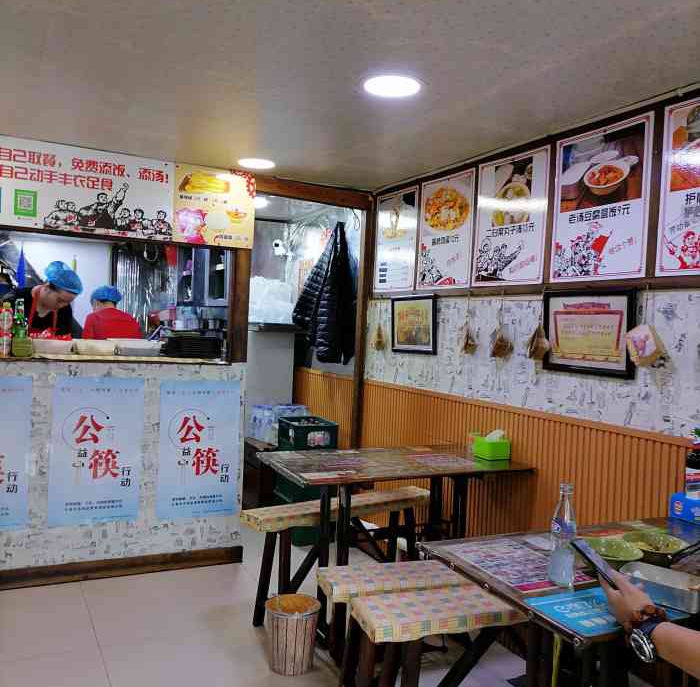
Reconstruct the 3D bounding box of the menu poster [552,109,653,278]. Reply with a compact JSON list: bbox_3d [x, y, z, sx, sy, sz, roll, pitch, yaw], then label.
[{"bbox_3d":[0.905,-0.510,2.559,0.010,0.553,0.452,2,1,-26],"label":"menu poster"}]

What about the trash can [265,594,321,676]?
[{"bbox_3d":[-0.217,1.114,2.680,0.211,0.234,0.211,3,1,0],"label":"trash can"}]

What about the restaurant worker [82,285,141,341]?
[{"bbox_3d":[-1.723,0.359,4.909,0.500,1.530,0.380,2,1,-25],"label":"restaurant worker"}]

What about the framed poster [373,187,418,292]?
[{"bbox_3d":[0.245,-0.555,3.812,0.020,0.540,0.440,2,1,-26],"label":"framed poster"}]

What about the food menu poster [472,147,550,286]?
[{"bbox_3d":[0.669,-0.515,2.949,0.020,0.545,0.465,2,1,-26],"label":"food menu poster"}]

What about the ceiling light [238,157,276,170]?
[{"bbox_3d":[-0.465,-0.896,3.517,0.187,0.020,0.187,3,1,0],"label":"ceiling light"}]

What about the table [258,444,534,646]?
[{"bbox_3d":[0.155,0.856,2.836,1.009,0.779,0.555,2,1,-26],"label":"table"}]

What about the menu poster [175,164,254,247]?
[{"bbox_3d":[-0.704,-0.709,3.676,0.432,0.400,0.010,2,1,-26],"label":"menu poster"}]

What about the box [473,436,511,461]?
[{"bbox_3d":[0.605,0.443,2.978,0.115,0.085,0.115,2,1,-26],"label":"box"}]

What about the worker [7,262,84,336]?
[{"bbox_3d":[-1.625,0.353,3.729,0.470,1.580,0.430,2,1,-38],"label":"worker"}]

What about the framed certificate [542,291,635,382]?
[{"bbox_3d":[0.863,-0.038,2.560,0.030,0.297,0.447,2,2,-26],"label":"framed certificate"}]

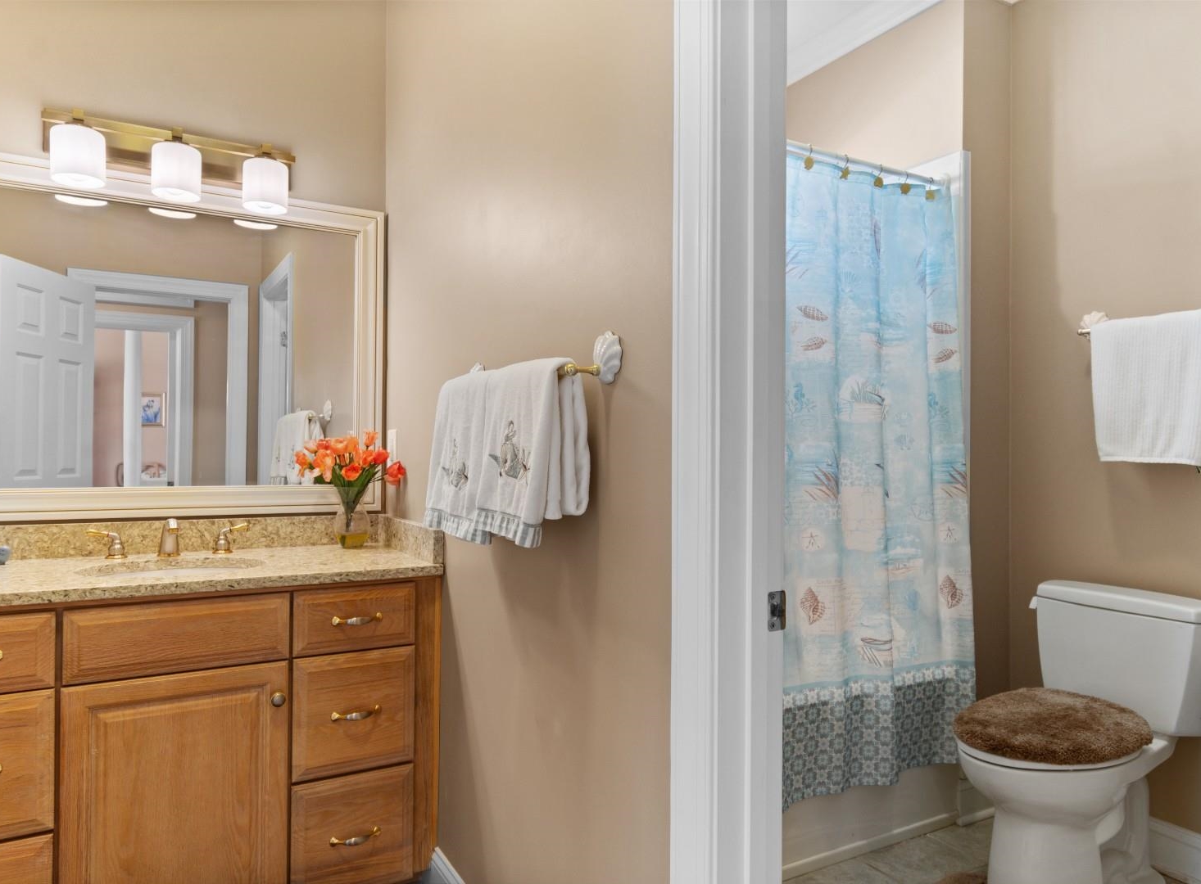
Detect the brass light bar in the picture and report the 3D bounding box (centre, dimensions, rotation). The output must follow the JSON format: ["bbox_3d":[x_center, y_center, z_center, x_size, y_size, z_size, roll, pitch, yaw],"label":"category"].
[{"bbox_3d":[-1.192,-0.812,2.180,0.613,0.108,0.090,1,-1,-30],"label":"brass light bar"}]

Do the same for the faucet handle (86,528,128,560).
[{"bbox_3d":[-1.317,0.271,2.067,0.092,0.086,0.054,1,-1,-30],"label":"faucet handle"}]

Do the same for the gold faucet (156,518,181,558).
[{"bbox_3d":[-1.165,0.259,2.096,0.054,0.113,0.145,1,-1,-30],"label":"gold faucet"}]

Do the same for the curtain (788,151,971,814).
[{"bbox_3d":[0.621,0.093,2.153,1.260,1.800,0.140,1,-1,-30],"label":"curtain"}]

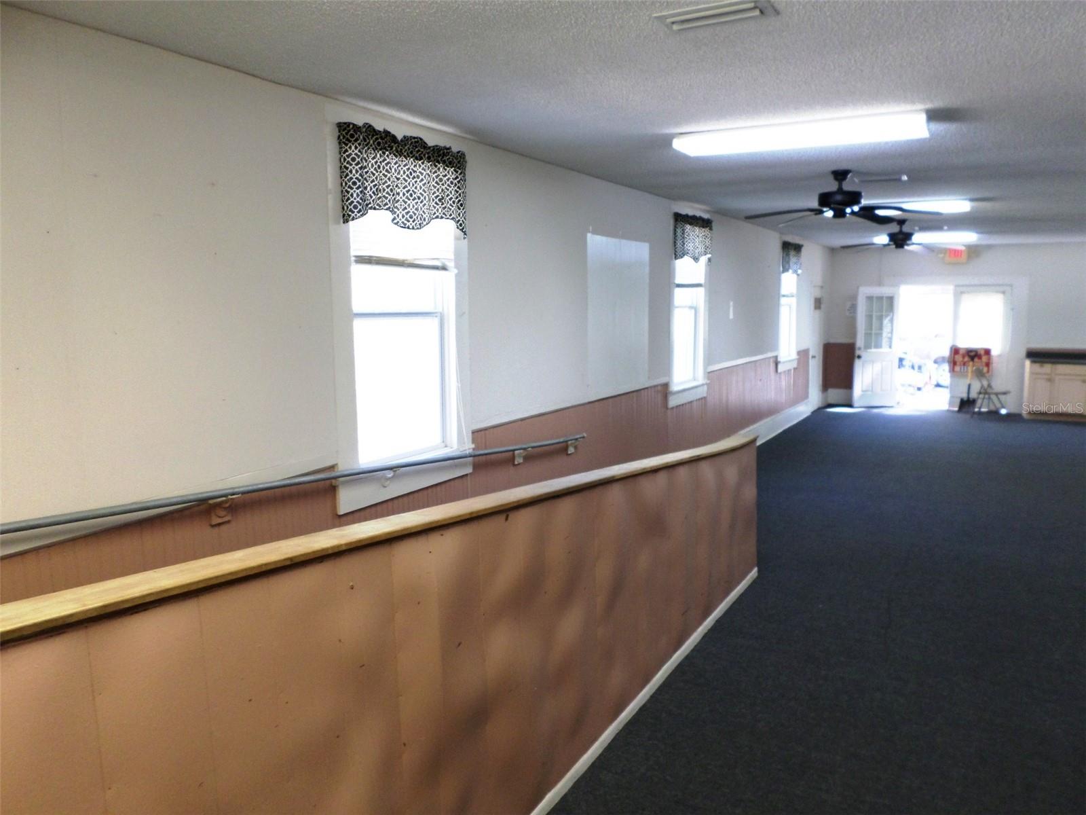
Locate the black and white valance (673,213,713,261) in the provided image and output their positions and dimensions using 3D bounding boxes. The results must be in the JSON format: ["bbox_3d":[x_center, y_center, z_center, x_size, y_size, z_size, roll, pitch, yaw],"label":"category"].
[{"bbox_3d":[1.369,-1.538,7.254,0.080,0.400,0.980,5,9,30],"label":"black and white valance"}]

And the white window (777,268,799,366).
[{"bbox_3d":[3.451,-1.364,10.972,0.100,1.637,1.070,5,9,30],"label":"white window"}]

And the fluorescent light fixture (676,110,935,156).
[{"bbox_3d":[1.295,-1.386,4.017,1.220,0.072,0.300,5,9,30],"label":"fluorescent light fixture"}]

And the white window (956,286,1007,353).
[{"bbox_3d":[7.146,-1.419,12.779,0.716,0.995,0.060,5,9,30],"label":"white window"}]

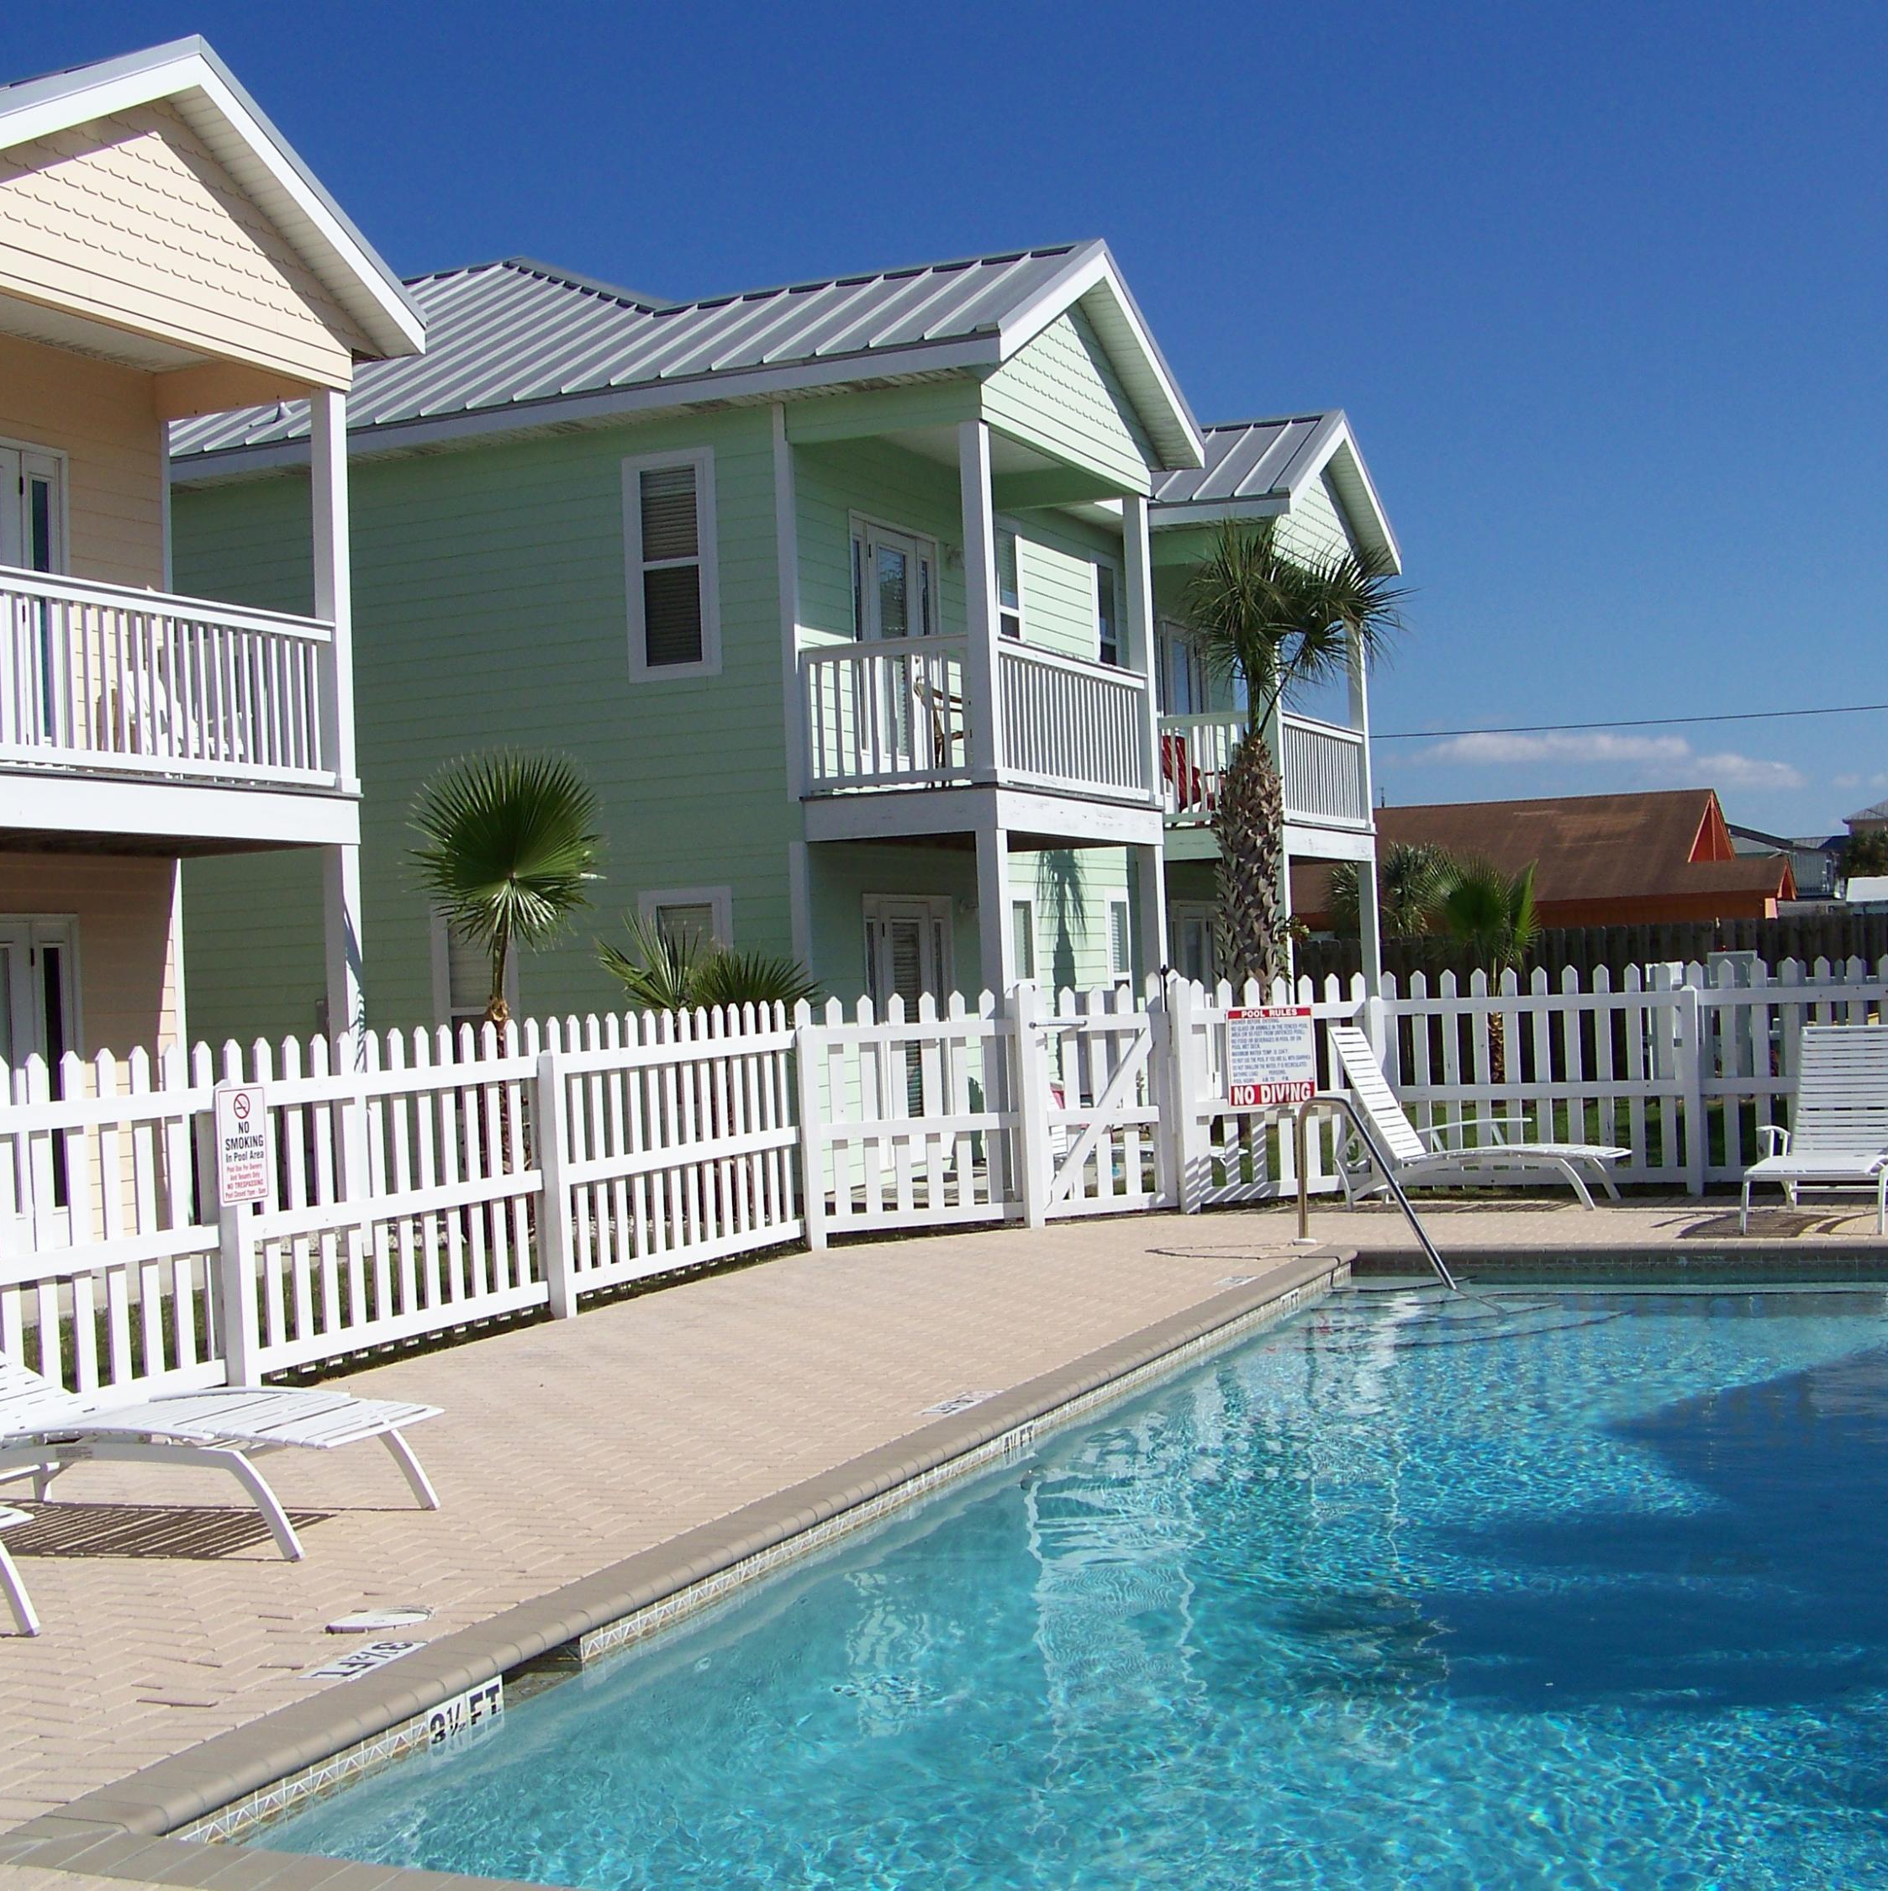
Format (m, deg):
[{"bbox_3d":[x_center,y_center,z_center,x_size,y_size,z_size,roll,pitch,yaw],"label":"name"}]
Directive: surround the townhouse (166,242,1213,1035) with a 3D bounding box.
[{"bbox_3d":[-3.347,-2.142,21.684,10.600,8.040,4.870,-2,-1,25],"label":"townhouse"}]

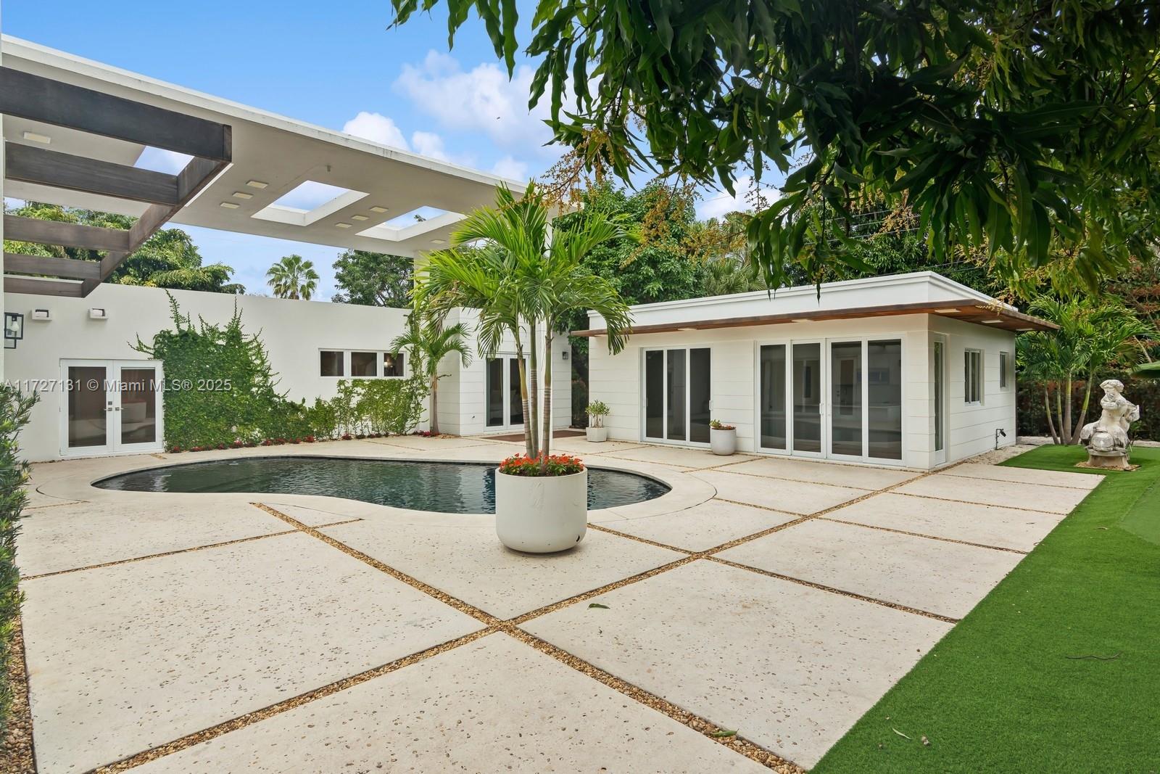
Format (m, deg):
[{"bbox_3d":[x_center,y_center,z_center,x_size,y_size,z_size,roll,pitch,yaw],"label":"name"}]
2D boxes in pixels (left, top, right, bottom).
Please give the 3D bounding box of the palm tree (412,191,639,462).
[{"bbox_3d":[-0.539,-0.541,5.514,1.950,2.680,1.850,0,1,0],"label":"palm tree"}]

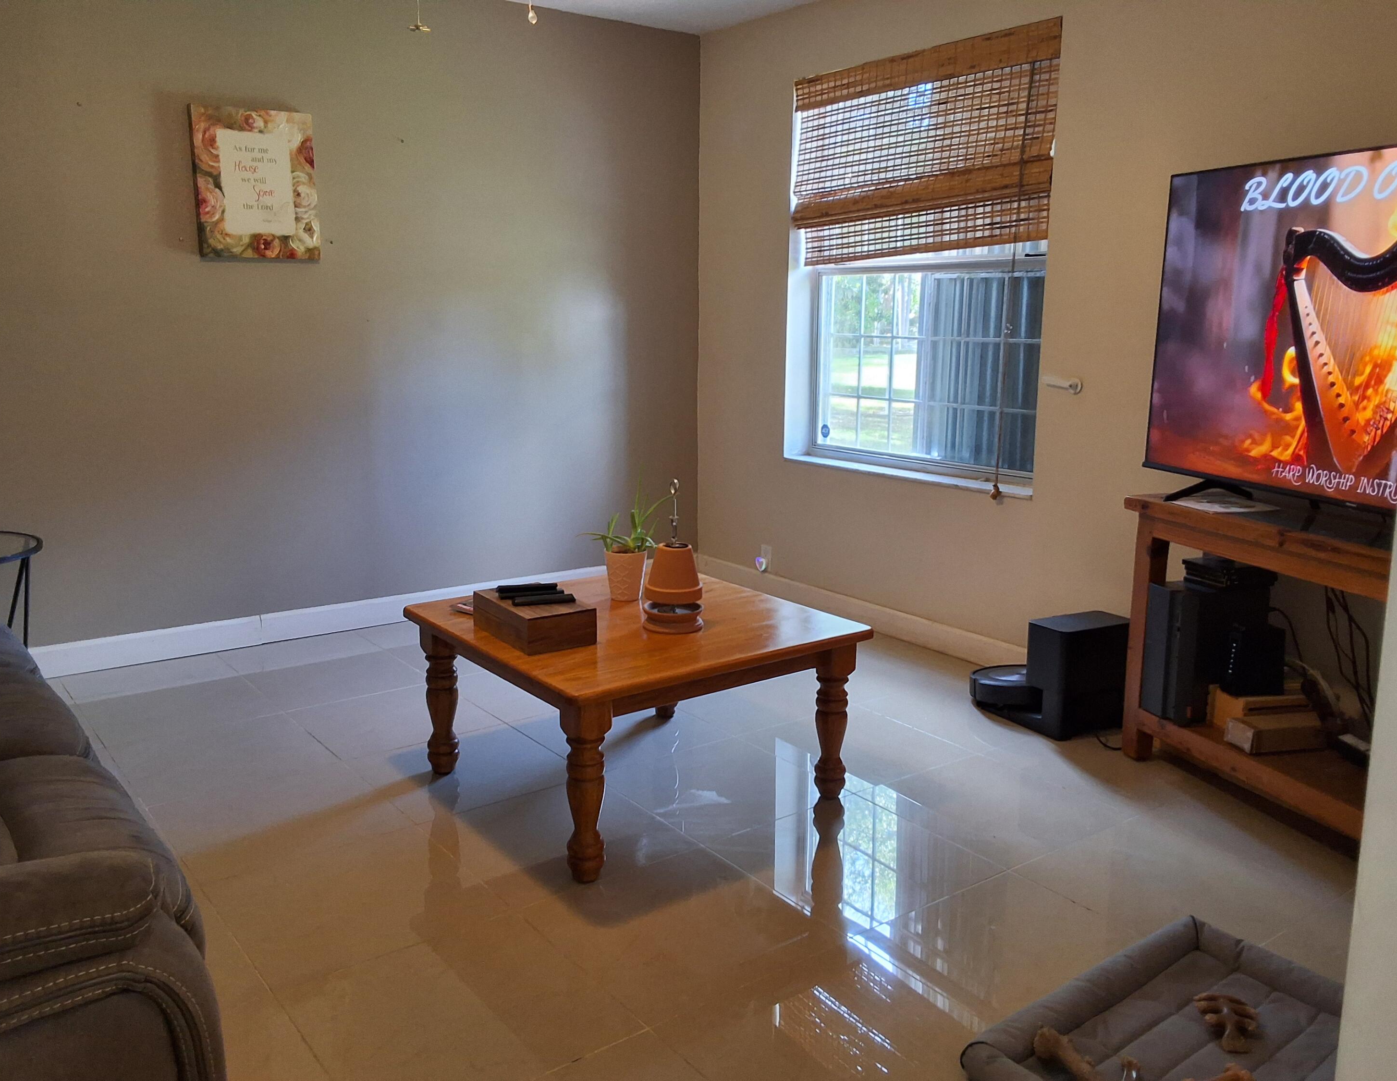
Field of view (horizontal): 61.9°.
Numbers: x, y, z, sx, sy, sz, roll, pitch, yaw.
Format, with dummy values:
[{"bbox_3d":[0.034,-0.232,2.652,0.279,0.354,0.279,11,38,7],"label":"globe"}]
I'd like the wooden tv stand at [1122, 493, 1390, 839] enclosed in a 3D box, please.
[{"bbox_3d":[1.588,0.338,2.914,0.380,0.732,1.150,-4,12,-21],"label":"wooden tv stand"}]

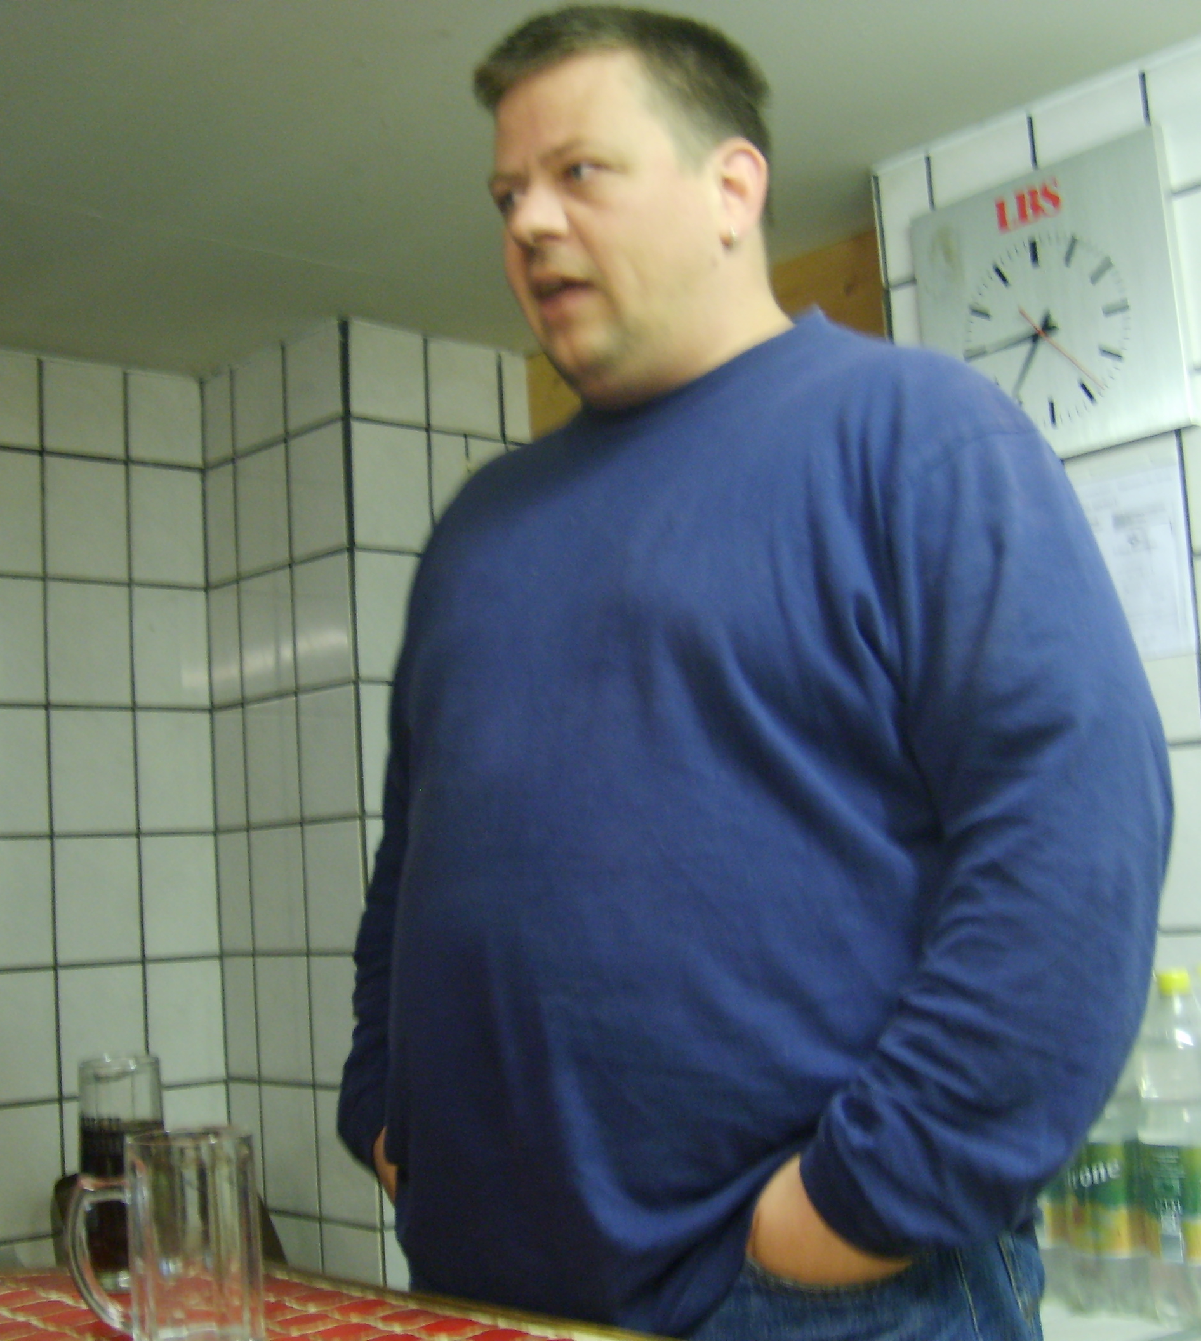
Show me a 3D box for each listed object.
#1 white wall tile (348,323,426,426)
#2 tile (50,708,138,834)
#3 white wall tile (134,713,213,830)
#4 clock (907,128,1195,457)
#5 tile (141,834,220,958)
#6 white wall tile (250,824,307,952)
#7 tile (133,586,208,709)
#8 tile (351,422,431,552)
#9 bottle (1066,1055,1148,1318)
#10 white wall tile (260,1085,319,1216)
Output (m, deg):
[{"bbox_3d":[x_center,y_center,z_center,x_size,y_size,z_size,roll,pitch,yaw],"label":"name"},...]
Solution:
[{"bbox_3d":[-0.337,-0.460,2.835,0.150,0.150,0.010,2,-8,-42],"label":"white wall tile"},{"bbox_3d":[-0.804,0.160,2.860,0.145,0.198,0.010,2,-9,-44],"label":"tile"},{"bbox_3d":[-0.691,0.164,2.933,0.141,0.200,0.010,3,-8,-43],"label":"white wall tile"},{"bbox_3d":[0.510,-0.402,2.056,0.030,0.337,0.338,3,-8,-43],"label":"clock"},{"bbox_3d":[-0.688,0.366,2.951,0.139,0.200,0.010,2,-8,-42],"label":"tile"},{"bbox_3d":[-0.499,0.343,2.821,0.010,0.198,0.148,3,-9,-44],"label":"white wall tile"},{"bbox_3d":[-0.710,-0.036,2.983,0.139,0.198,0.010,2,-9,-44],"label":"tile"},{"bbox_3d":[-0.323,-0.279,2.786,0.150,0.200,0.010,3,-8,-43],"label":"tile"},{"bbox_3d":[0.503,0.464,1.802,0.087,0.323,0.087,2,-9,-44],"label":"bottle"},{"bbox_3d":[-0.485,0.750,2.827,0.010,0.200,0.150,2,-8,-43],"label":"white wall tile"}]

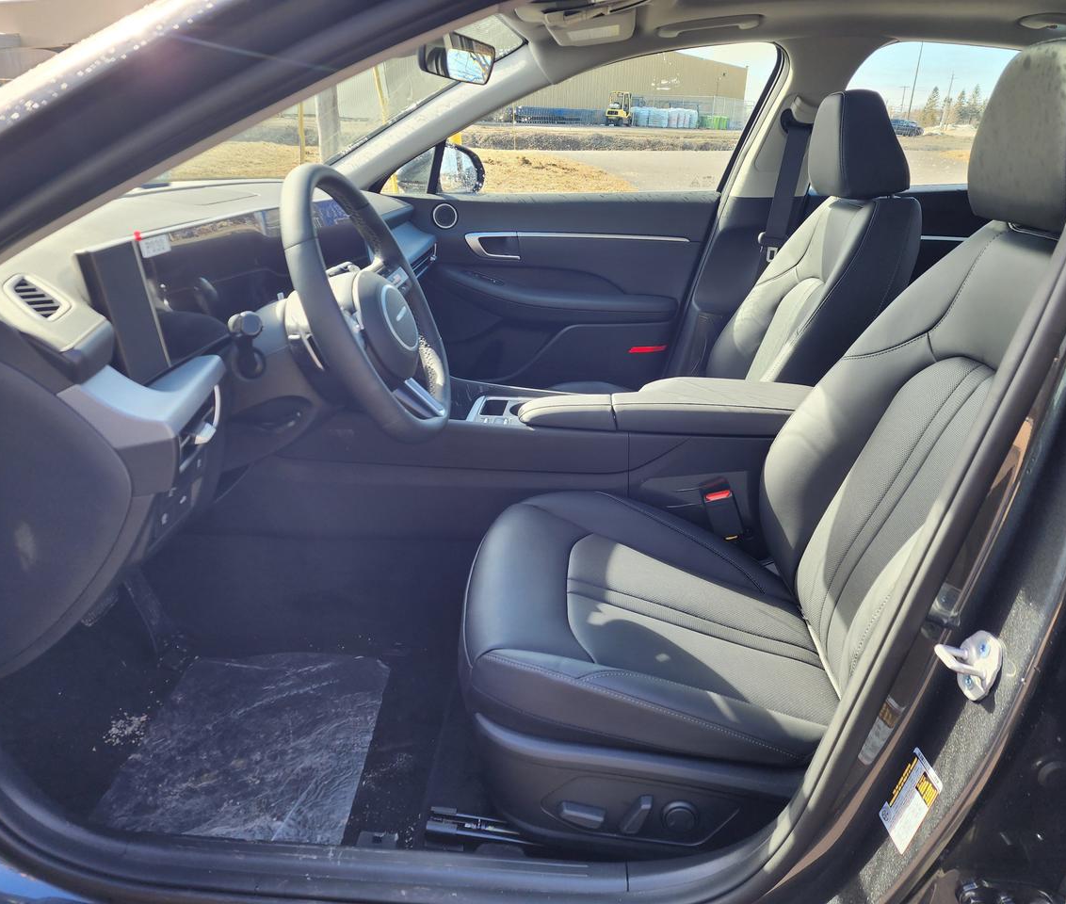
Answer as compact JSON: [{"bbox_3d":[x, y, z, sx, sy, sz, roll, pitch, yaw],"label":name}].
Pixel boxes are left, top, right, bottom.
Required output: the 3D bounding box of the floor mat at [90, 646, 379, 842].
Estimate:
[{"bbox_3d":[-0.436,0.454,1.268,0.360,0.015,0.410,0,23,1],"label":"floor mat"}]

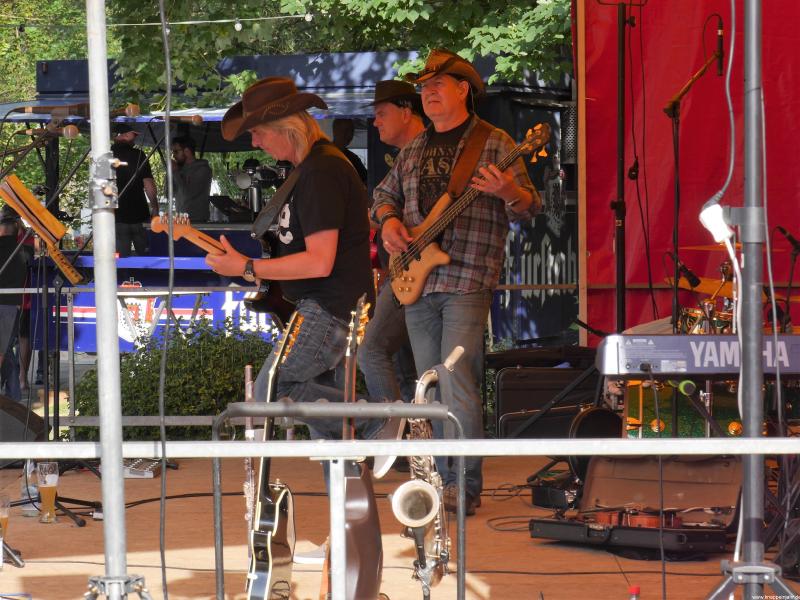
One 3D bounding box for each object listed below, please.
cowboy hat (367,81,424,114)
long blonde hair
[{"bbox_3d":[-0.007,-0.908,8.500,0.330,0.140,0.280,-1,2,-26],"label":"cowboy hat"},{"bbox_3d":[-0.344,-0.550,6.300,0.220,0.240,0.190,0,1,-6],"label":"long blonde hair"}]

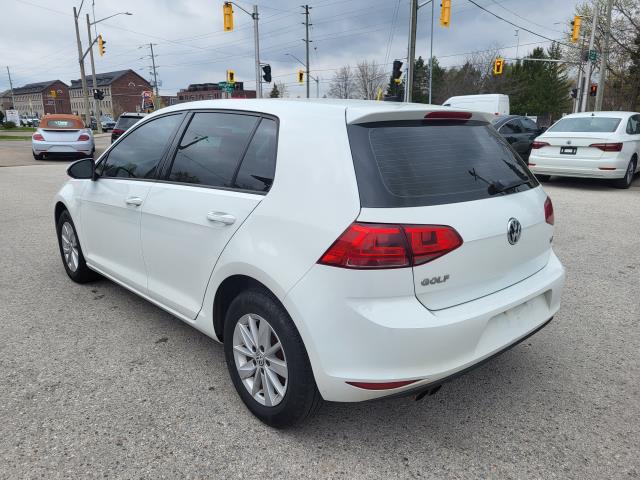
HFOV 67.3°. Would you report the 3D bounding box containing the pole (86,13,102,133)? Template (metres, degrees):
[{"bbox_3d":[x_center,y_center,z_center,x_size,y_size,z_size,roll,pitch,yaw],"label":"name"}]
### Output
[{"bbox_3d":[-18.280,-13.403,38.912,0.290,9.180,0.290,-6,15,-25],"label":"pole"}]

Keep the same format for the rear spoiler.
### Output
[{"bbox_3d":[0.549,-0.577,2.241,1.140,0.100,0.230,-12,19,-42],"label":"rear spoiler"}]

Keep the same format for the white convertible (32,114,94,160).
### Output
[{"bbox_3d":[-9.010,-3.714,17.098,1.810,1.473,4.280,-6,16,-22],"label":"white convertible"}]

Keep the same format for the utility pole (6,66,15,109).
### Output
[{"bbox_3d":[-61.324,-28.602,95.983,0.300,11.300,0.300,-8,16,-31],"label":"utility pole"}]

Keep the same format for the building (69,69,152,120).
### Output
[{"bbox_3d":[-60.079,-40.463,137.630,26.000,14.200,12.500,12,18,40],"label":"building"}]

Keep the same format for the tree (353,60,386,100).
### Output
[{"bbox_3d":[8.108,-23.683,78.598,5.700,10.700,5.700,0,14,0],"label":"tree"}]

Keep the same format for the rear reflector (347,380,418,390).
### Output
[{"bbox_3d":[0.224,0.537,1.799,0.275,0.035,0.050,0,13,-8],"label":"rear reflector"}]

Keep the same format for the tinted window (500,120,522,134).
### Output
[{"bbox_3d":[5.546,-3.258,13.921,1.000,0.400,0.100,-10,17,-36],"label":"tinted window"}]

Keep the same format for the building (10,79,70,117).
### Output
[{"bbox_3d":[-98.069,-49.027,171.940,27.000,14.000,12.500,12,18,40],"label":"building"}]

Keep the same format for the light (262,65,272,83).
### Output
[{"bbox_3d":[-1.927,-6.103,17.649,0.320,0.620,0.330,8,16,27],"label":"light"}]

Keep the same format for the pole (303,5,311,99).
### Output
[{"bbox_3d":[-1.537,-22.116,62.193,0.330,15.240,0.330,-1,14,-1],"label":"pole"}]

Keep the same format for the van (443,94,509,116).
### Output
[{"bbox_3d":[9.328,-8.033,31.608,5.600,2.650,2.000,13,19,41],"label":"van"}]

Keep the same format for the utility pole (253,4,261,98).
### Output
[{"bbox_3d":[-2.849,-7.491,22.187,0.200,6.170,0.200,14,20,43],"label":"utility pole"}]

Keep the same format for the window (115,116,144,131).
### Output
[{"bbox_3d":[-6.631,-4.109,17.000,1.250,0.500,0.150,-5,-15,-21],"label":"window"}]

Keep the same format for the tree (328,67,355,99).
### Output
[{"bbox_3d":[3.865,-24.415,82.542,5.000,10.200,5.000,0,14,0],"label":"tree"}]

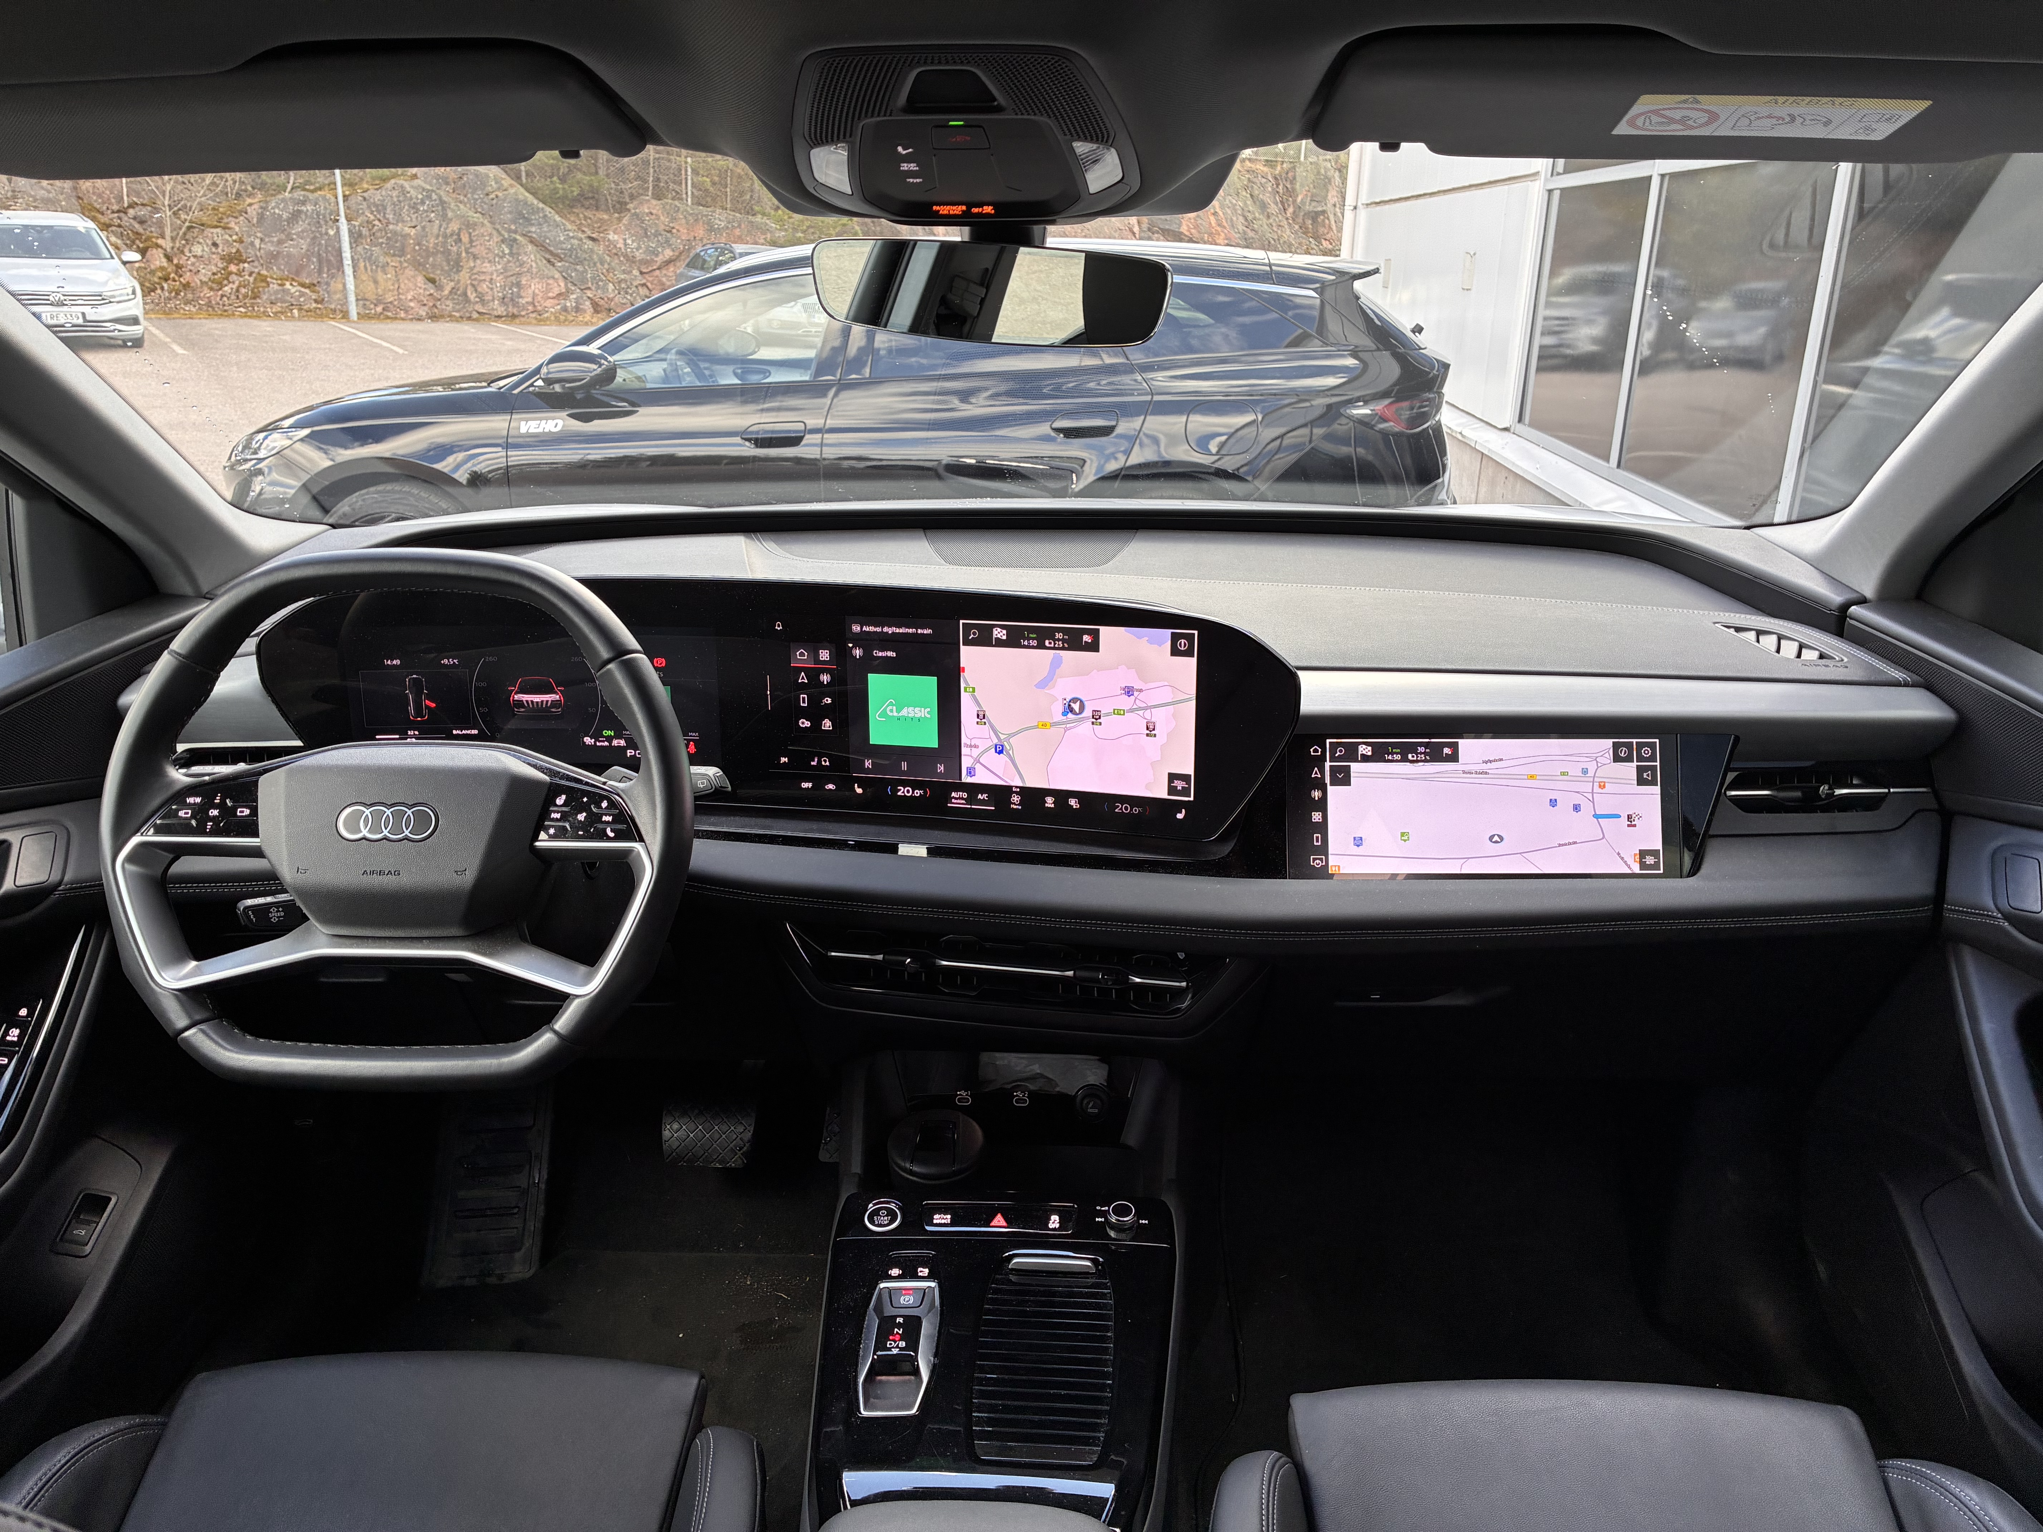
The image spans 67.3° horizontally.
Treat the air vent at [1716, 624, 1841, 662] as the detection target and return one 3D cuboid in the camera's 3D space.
[{"bbox_3d":[0.595,-0.097,1.205,0.032,0.018,0.115,-5,19,-17],"label":"air vent"}]

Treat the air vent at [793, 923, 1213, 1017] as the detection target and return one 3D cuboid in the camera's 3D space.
[{"bbox_3d":[-0.015,0.153,1.155,0.312,0.044,0.042,4,14,10],"label":"air vent"}]

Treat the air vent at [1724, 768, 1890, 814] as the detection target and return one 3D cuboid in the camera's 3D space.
[{"bbox_3d":[0.571,0.018,1.115,0.115,0.030,0.033,0,13,-1],"label":"air vent"}]

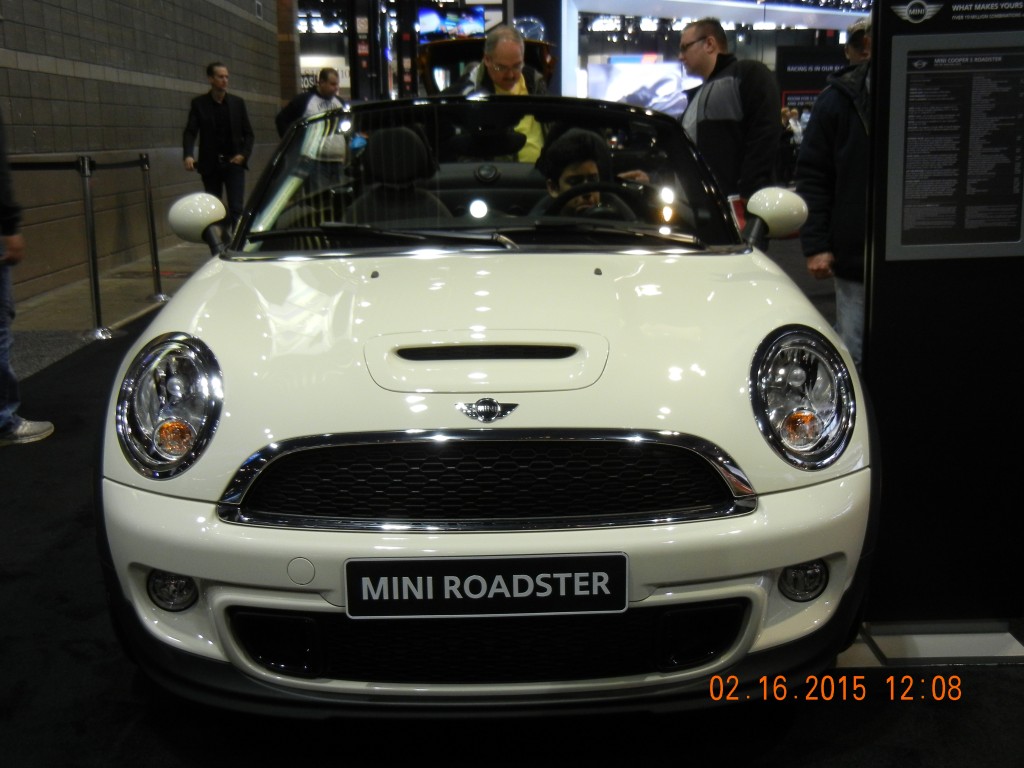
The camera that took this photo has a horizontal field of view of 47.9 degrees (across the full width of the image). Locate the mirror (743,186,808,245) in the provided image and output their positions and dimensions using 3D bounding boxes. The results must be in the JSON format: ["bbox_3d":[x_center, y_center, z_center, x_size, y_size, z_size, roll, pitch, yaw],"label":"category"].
[{"bbox_3d":[0.780,-0.498,3.407,0.190,0.172,0.140,-1,12,-1],"label":"mirror"}]

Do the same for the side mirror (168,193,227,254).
[{"bbox_3d":[-0.922,-0.475,3.387,0.180,0.175,0.140,-1,12,-1],"label":"side mirror"}]

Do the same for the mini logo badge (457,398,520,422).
[{"bbox_3d":[-0.046,0.048,2.176,0.121,0.050,0.018,-1,-14,-1],"label":"mini logo badge"}]

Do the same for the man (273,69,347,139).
[{"bbox_3d":[-1.495,-1.566,8.970,0.560,1.730,0.400,-6,14,-23],"label":"man"}]

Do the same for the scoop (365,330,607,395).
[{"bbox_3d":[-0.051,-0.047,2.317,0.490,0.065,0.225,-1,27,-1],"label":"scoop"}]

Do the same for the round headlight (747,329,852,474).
[{"bbox_3d":[0.597,0.029,2.348,0.238,0.270,0.175,-2,13,-7],"label":"round headlight"}]

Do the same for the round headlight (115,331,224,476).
[{"bbox_3d":[-0.698,0.045,2.333,0.238,0.270,0.175,1,12,6],"label":"round headlight"}]

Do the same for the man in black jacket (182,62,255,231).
[{"bbox_3d":[-2.267,-1.593,9.013,0.560,1.780,0.360,-2,13,-8],"label":"man in black jacket"}]

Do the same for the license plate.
[{"bbox_3d":[-0.046,0.366,2.096,0.515,0.115,0.022,-1,9,-1],"label":"license plate"}]

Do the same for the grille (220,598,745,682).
[{"bbox_3d":[-0.043,0.490,2.210,1.010,0.155,0.130,-1,12,-1],"label":"grille"}]

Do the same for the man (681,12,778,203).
[{"bbox_3d":[0.965,-0.762,5.210,0.370,1.730,0.520,-7,14,-27],"label":"man"}]

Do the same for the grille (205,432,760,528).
[{"bbox_3d":[-0.047,0.168,2.154,1.040,0.190,0.150,-1,12,-1],"label":"grille"}]

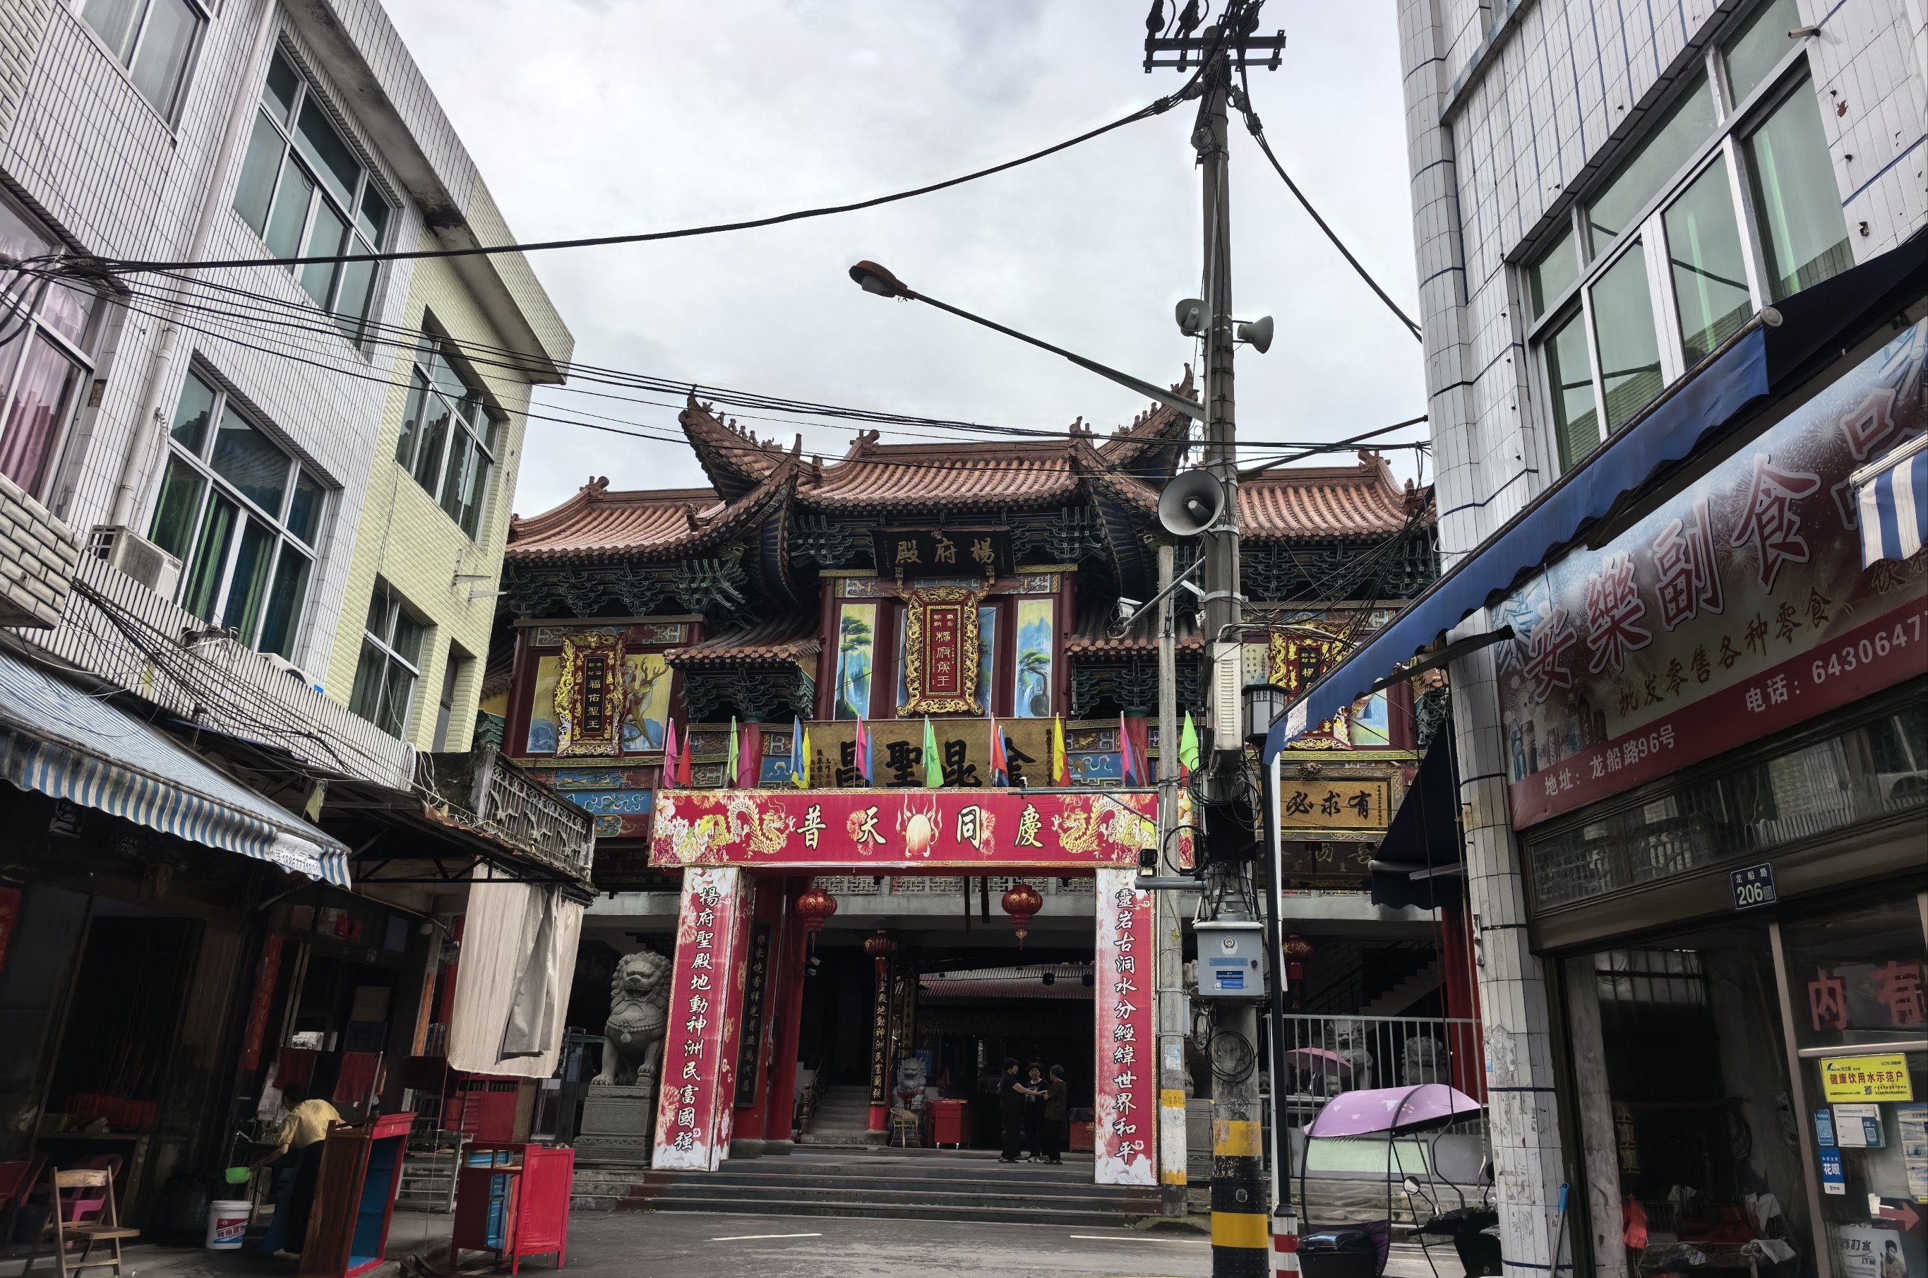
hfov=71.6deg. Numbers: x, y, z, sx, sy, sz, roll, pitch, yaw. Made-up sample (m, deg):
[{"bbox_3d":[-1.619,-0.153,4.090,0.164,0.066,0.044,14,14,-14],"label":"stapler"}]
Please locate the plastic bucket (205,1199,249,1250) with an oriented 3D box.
[{"bbox_3d":[-5.801,4.628,10.550,0.300,0.340,0.300,2,-19,0],"label":"plastic bucket"}]

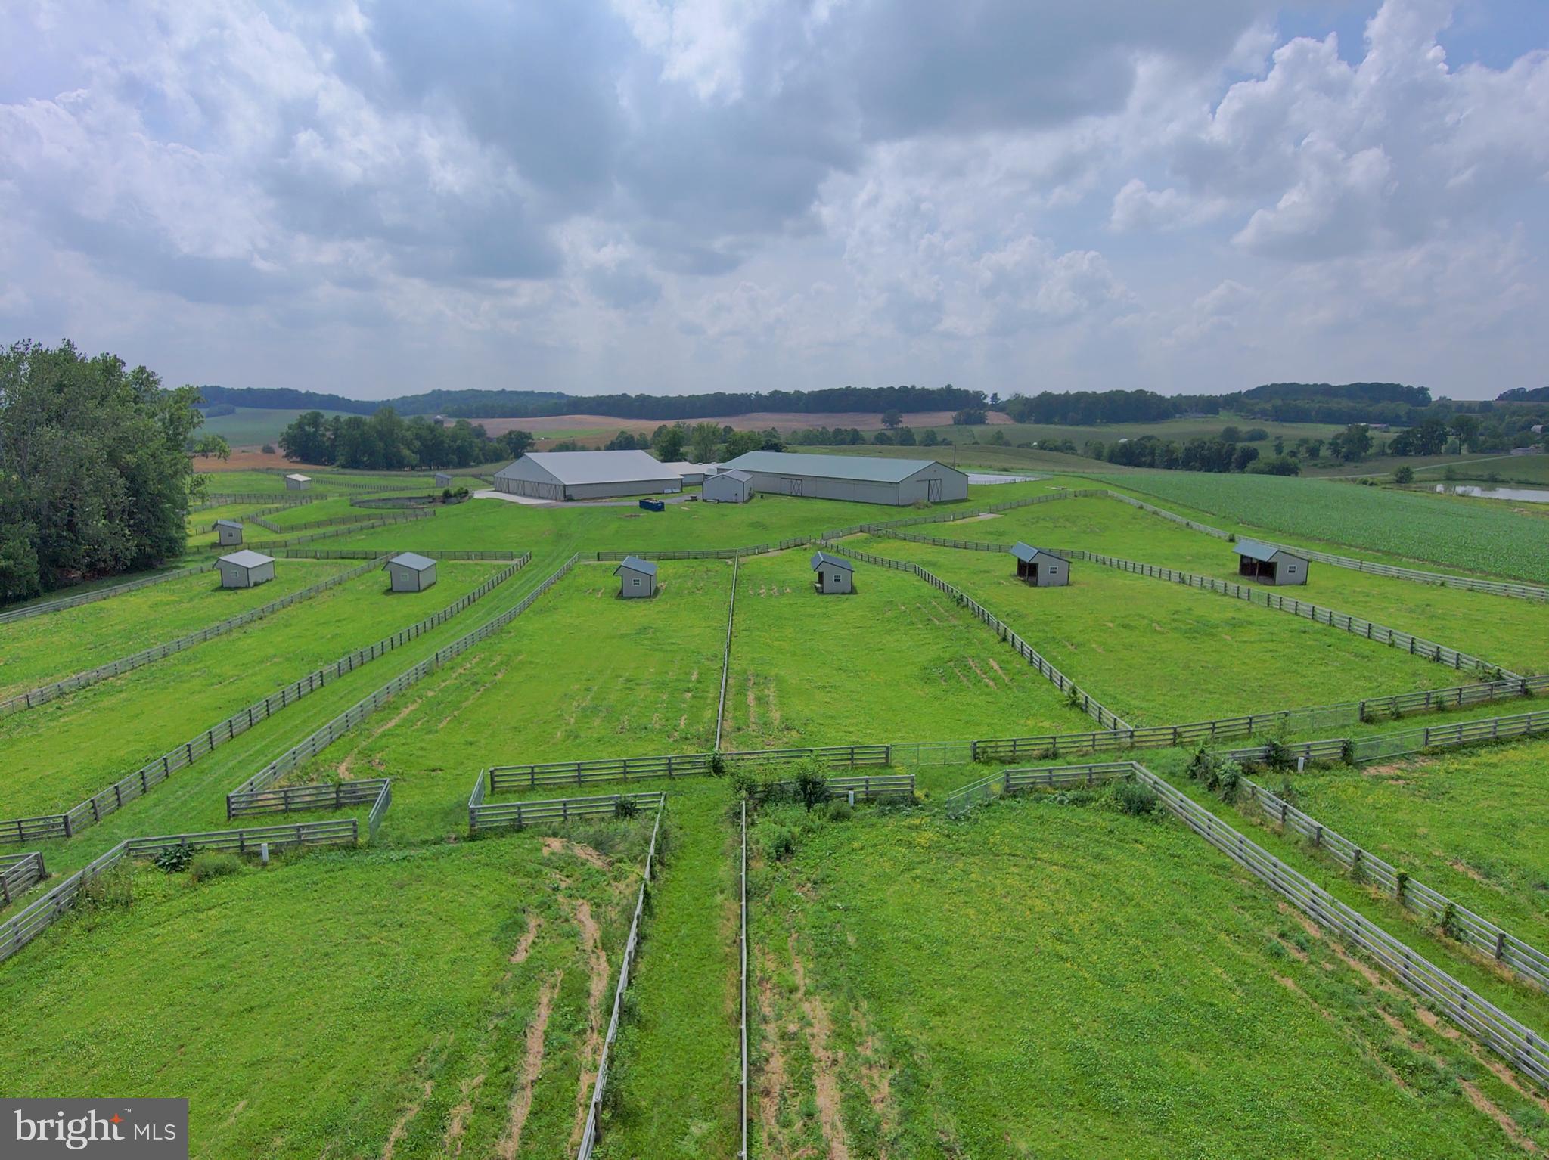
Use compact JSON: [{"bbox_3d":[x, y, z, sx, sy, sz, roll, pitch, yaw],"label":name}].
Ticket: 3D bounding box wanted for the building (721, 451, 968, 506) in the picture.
[{"bbox_3d":[14.853,-26.139,232.595,24.811,9.175,63.416,-9,14,-40],"label":"building"}]

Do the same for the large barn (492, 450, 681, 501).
[{"bbox_3d":[-46.377,-26.808,231.458,31.362,9.566,39.145,-8,13,-38],"label":"large barn"}]

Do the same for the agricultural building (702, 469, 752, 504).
[{"bbox_3d":[-10.296,-21.376,211.092,8.899,5.955,16.773,1,10,5],"label":"agricultural building"}]

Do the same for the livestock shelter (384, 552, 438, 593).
[{"bbox_3d":[-48.360,-1.134,124.861,4.770,4.032,6.778,0,10,-2],"label":"livestock shelter"}]

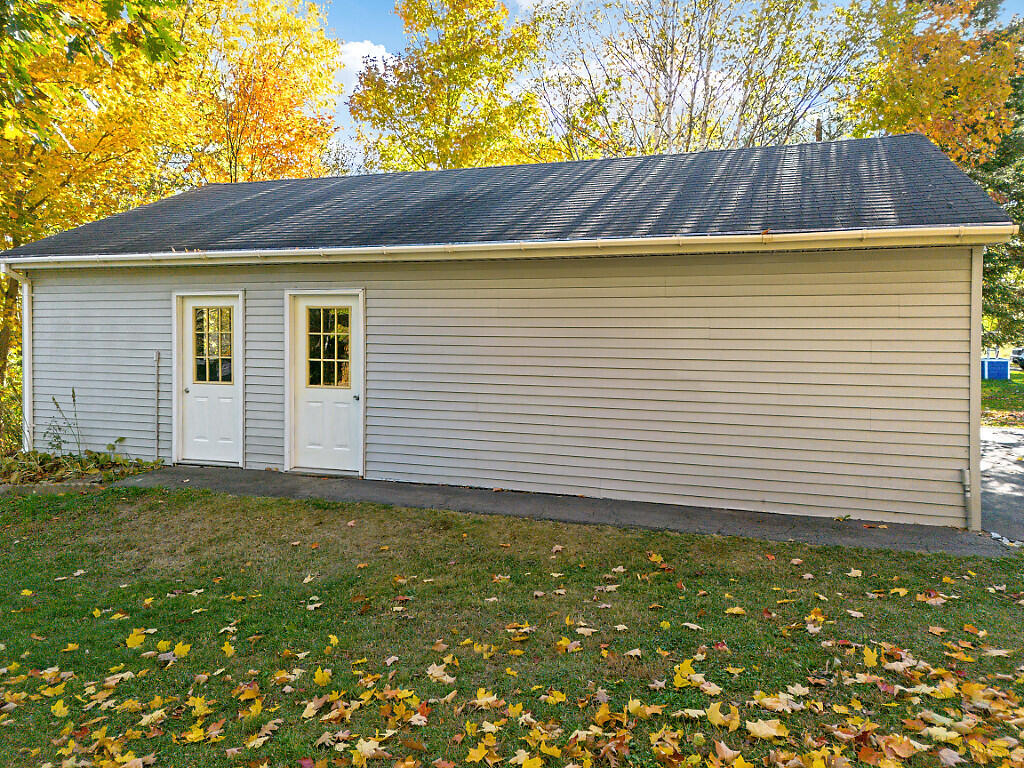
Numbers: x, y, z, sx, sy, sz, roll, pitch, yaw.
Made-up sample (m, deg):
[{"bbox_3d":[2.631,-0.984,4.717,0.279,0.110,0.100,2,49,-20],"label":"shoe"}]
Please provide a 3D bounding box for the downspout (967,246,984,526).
[{"bbox_3d":[4.000,0.030,6.120,0.100,2.420,0.090,0,1,18],"label":"downspout"}]

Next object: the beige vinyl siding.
[{"bbox_3d":[-1.275,-0.140,7.900,11.050,2.430,0.120,1,2,18],"label":"beige vinyl siding"}]

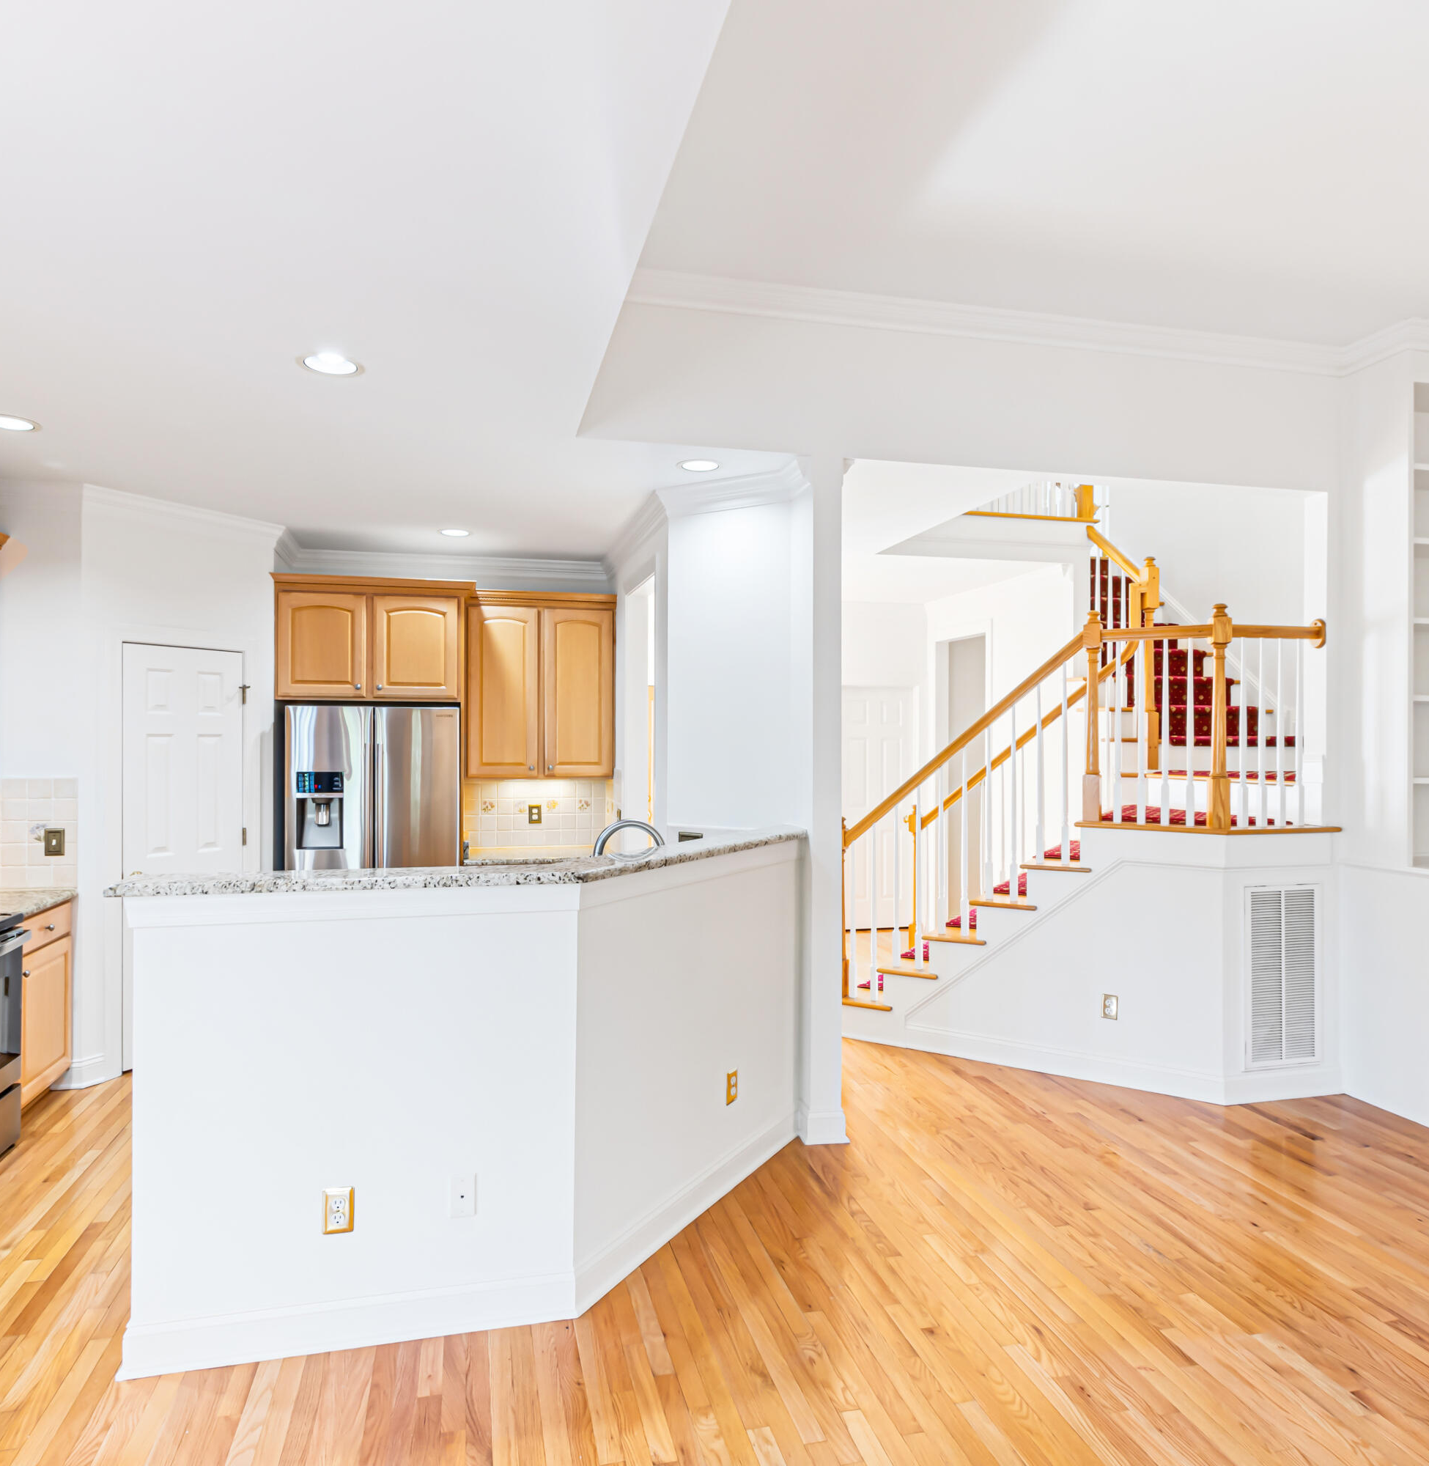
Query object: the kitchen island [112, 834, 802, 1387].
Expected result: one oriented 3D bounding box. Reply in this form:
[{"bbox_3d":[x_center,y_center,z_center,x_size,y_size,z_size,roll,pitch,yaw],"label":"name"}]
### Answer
[{"bbox_3d":[-0.612,1.007,3.085,2.189,1.210,1.244,0,0,-13],"label":"kitchen island"}]

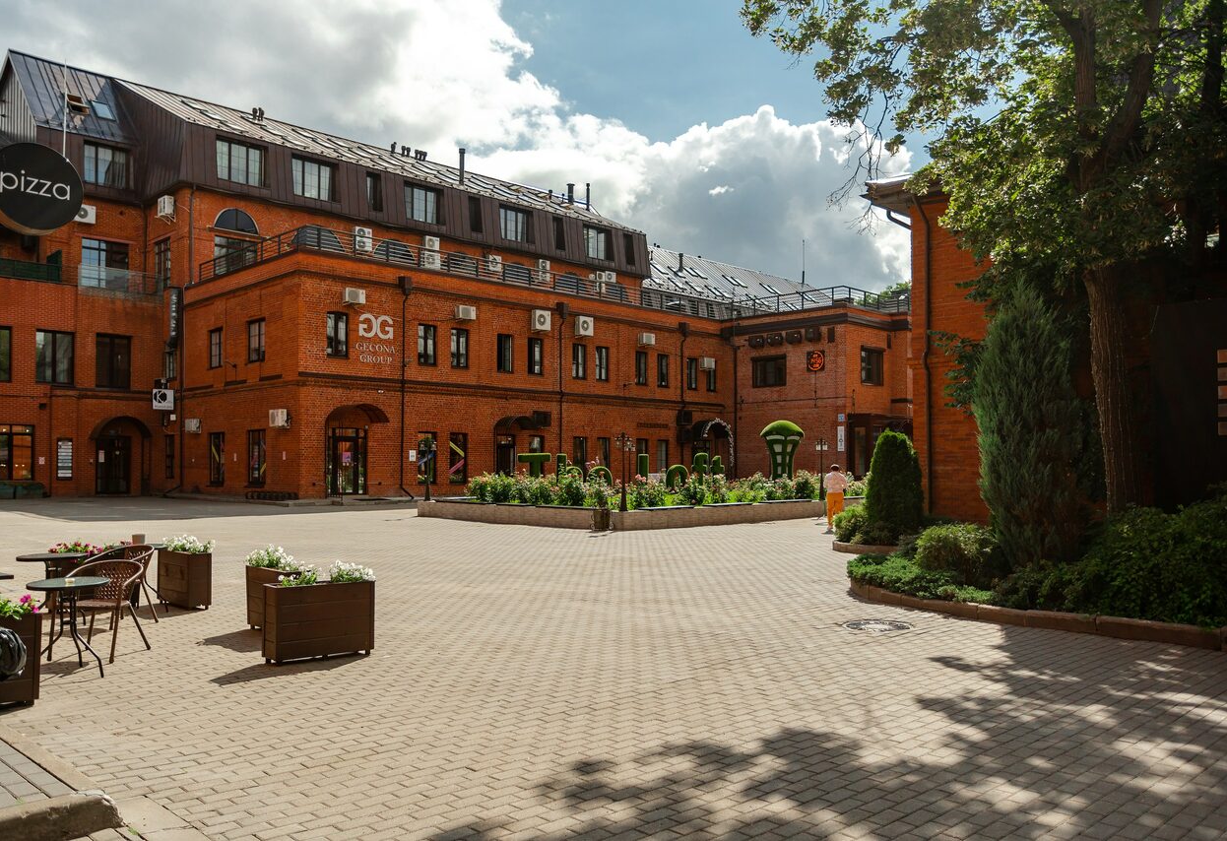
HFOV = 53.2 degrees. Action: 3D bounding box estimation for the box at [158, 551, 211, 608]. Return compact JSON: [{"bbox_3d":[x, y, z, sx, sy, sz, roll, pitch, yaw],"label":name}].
[{"bbox_3d":[-4.708,1.734,13.450,0.270,0.600,0.820,2,-3,-41],"label":"box"}]

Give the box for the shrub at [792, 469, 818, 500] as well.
[{"bbox_3d":[5.784,1.988,37.200,0.780,0.970,0.780,0,-2,0],"label":"shrub"}]

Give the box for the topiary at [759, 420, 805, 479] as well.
[{"bbox_3d":[5.510,1.076,39.988,1.430,2.200,1.400,0,-2,0],"label":"topiary"}]

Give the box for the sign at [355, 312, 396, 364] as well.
[{"bbox_3d":[-8.516,-2.903,43.800,0.080,1.780,1.850,-2,-3,39],"label":"sign"}]

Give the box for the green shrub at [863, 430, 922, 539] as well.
[{"bbox_3d":[5.235,1.196,22.900,1.100,2.050,1.100,0,-2,0],"label":"green shrub"}]

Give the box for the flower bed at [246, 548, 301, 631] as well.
[{"bbox_3d":[-3.210,1.679,11.912,0.380,0.770,0.970,2,-3,-38],"label":"flower bed"}]

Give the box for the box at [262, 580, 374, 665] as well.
[{"bbox_3d":[-2.347,1.602,9.807,0.840,0.600,0.270,2,-3,-40],"label":"box"}]

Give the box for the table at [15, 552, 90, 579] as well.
[{"bbox_3d":[-5.769,1.742,12.590,0.630,0.700,0.630,0,-2,0],"label":"table"}]

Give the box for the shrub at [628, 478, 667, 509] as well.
[{"bbox_3d":[0.866,1.846,31.253,1.000,0.820,0.950,0,-2,0],"label":"shrub"}]

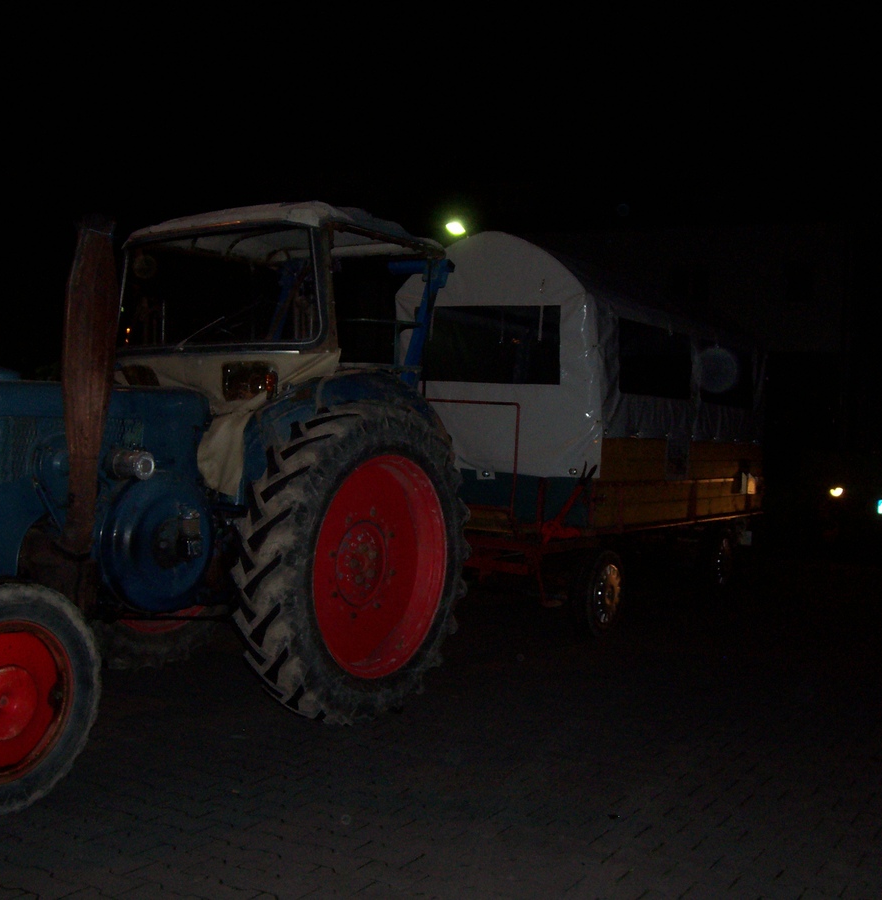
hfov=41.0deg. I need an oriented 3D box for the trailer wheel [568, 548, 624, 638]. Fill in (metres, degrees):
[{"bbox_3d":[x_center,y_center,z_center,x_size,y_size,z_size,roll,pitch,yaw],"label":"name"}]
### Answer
[{"bbox_3d":[1.092,1.011,8.300,0.155,0.630,0.630,1,0,32],"label":"trailer wheel"}]

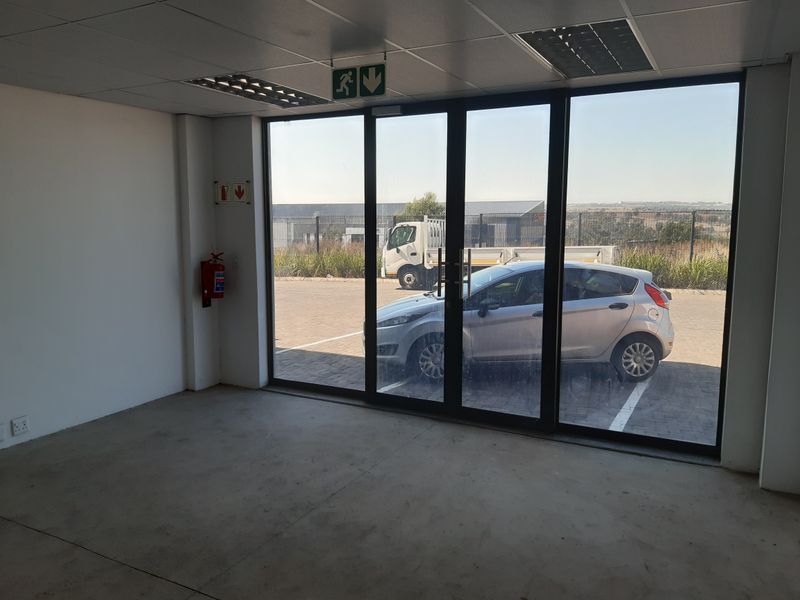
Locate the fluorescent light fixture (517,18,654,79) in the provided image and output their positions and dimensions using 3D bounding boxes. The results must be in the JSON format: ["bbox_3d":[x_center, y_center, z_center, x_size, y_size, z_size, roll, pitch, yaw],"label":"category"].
[{"bbox_3d":[1.098,-1.464,3.471,0.594,0.090,1.195,4,9,27],"label":"fluorescent light fixture"}]

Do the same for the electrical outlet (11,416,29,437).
[{"bbox_3d":[-2.814,0.940,4.474,0.018,0.120,0.122,4,9,27],"label":"electrical outlet"}]

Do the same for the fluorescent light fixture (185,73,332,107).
[{"bbox_3d":[-1.026,-1.617,4.577,0.594,0.090,1.195,4,9,27],"label":"fluorescent light fixture"}]

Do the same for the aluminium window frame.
[{"bbox_3d":[0.466,-0.315,4.876,3.920,2.570,0.100,4,9,27],"label":"aluminium window frame"}]

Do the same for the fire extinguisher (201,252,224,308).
[{"bbox_3d":[-1.790,-0.189,5.774,0.175,0.515,0.165,4,9,27],"label":"fire extinguisher"}]

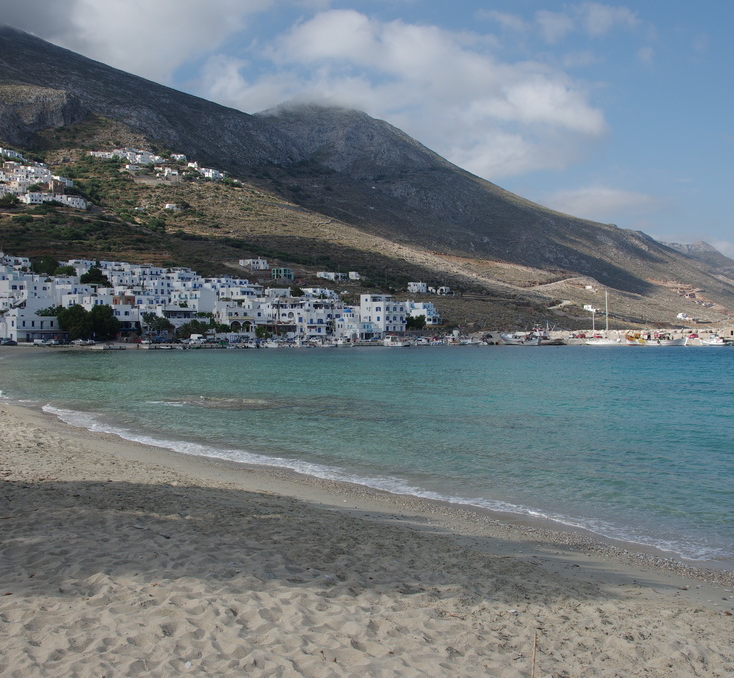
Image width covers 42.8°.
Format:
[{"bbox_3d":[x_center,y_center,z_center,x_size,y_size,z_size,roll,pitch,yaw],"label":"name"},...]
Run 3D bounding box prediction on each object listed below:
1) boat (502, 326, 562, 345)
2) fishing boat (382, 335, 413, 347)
[{"bbox_3d":[51.600,-0.840,292.000,19.000,5.600,5.500,0,0,14],"label":"boat"},{"bbox_3d":[8.960,0.530,275.000,7.800,3.500,2.800,0,0,12],"label":"fishing boat"}]

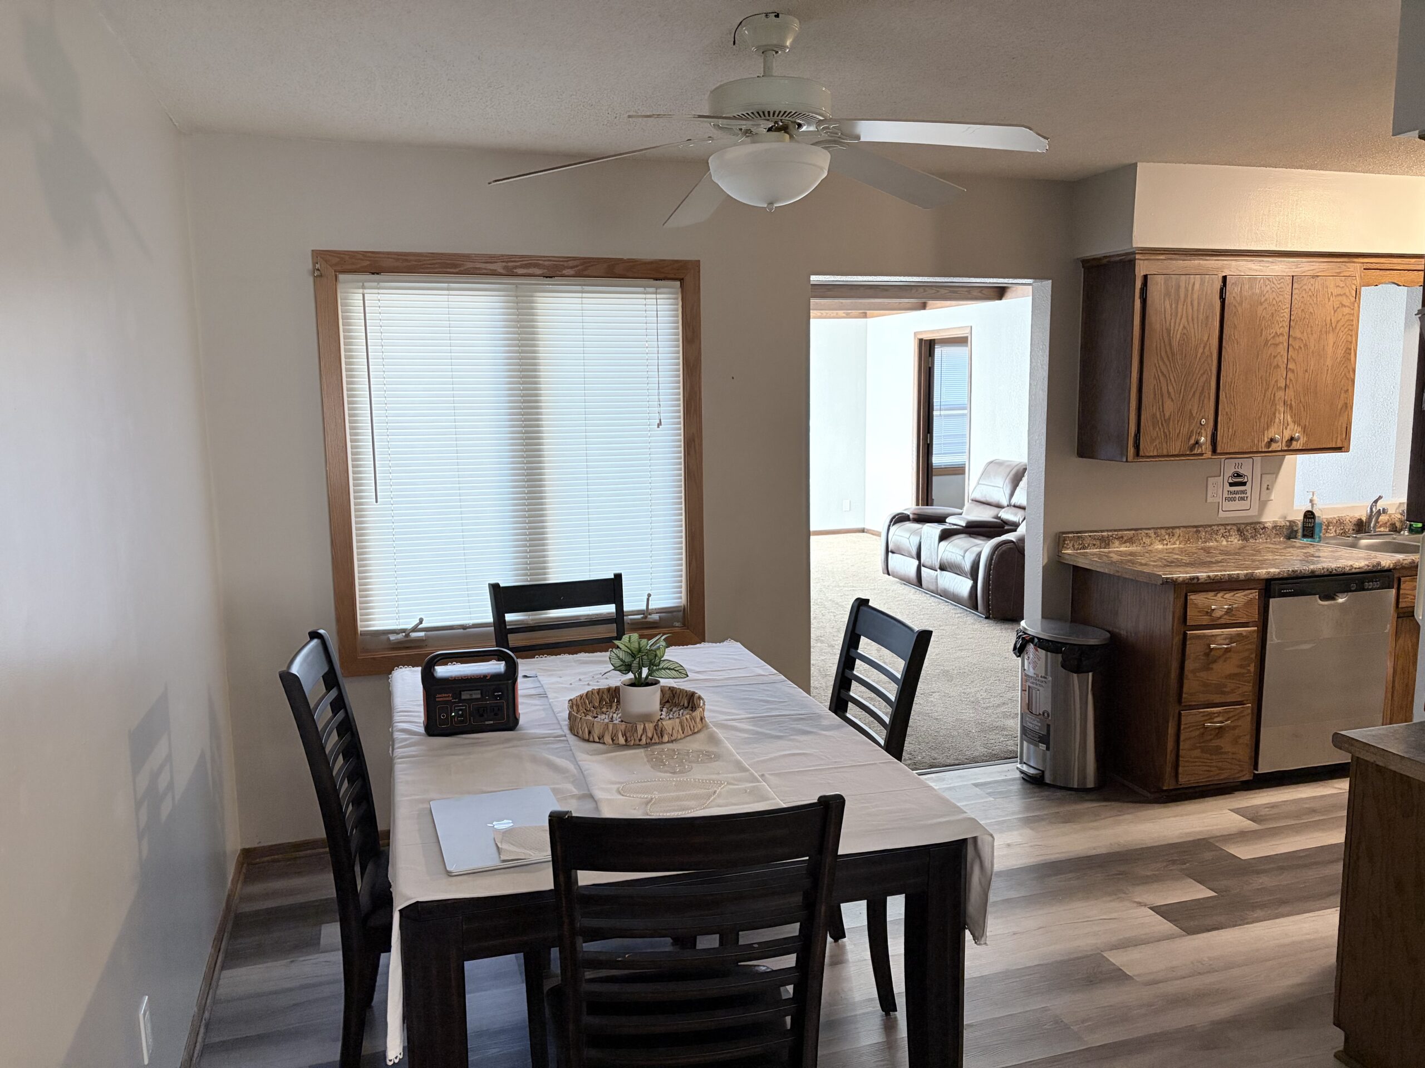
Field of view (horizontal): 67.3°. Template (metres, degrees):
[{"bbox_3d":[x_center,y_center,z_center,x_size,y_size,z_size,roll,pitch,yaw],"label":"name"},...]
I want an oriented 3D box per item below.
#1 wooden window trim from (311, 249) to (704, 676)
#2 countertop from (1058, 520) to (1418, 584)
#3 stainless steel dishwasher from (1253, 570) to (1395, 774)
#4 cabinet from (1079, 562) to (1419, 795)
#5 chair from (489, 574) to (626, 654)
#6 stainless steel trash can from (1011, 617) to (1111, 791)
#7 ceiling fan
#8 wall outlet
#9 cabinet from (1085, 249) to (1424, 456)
[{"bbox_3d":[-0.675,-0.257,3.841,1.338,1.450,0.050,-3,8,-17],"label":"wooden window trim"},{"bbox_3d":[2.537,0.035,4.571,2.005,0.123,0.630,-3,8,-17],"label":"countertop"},{"bbox_3d":[2.367,0.511,4.553,0.620,0.795,0.610,-3,8,-17],"label":"stainless steel dishwasher"},{"bbox_3d":[2.503,0.524,4.636,1.803,0.862,0.610,-3,8,-17],"label":"cabinet"},{"bbox_3d":[-0.395,0.674,3.320,0.450,1.010,0.560,-4,8,-22],"label":"chair"},{"bbox_3d":[1.429,0.694,4.367,0.320,0.630,0.410,-6,9,-33],"label":"stainless steel trash can"},{"bbox_3d":[0.127,-0.953,2.454,1.290,0.410,1.270,-3,8,-17],"label":"ceiling fan"},{"bbox_3d":[-1.155,1.021,2.194,0.010,0.118,0.075,-3,8,-17],"label":"wall outlet"},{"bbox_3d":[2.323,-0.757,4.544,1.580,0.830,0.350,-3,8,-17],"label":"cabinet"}]

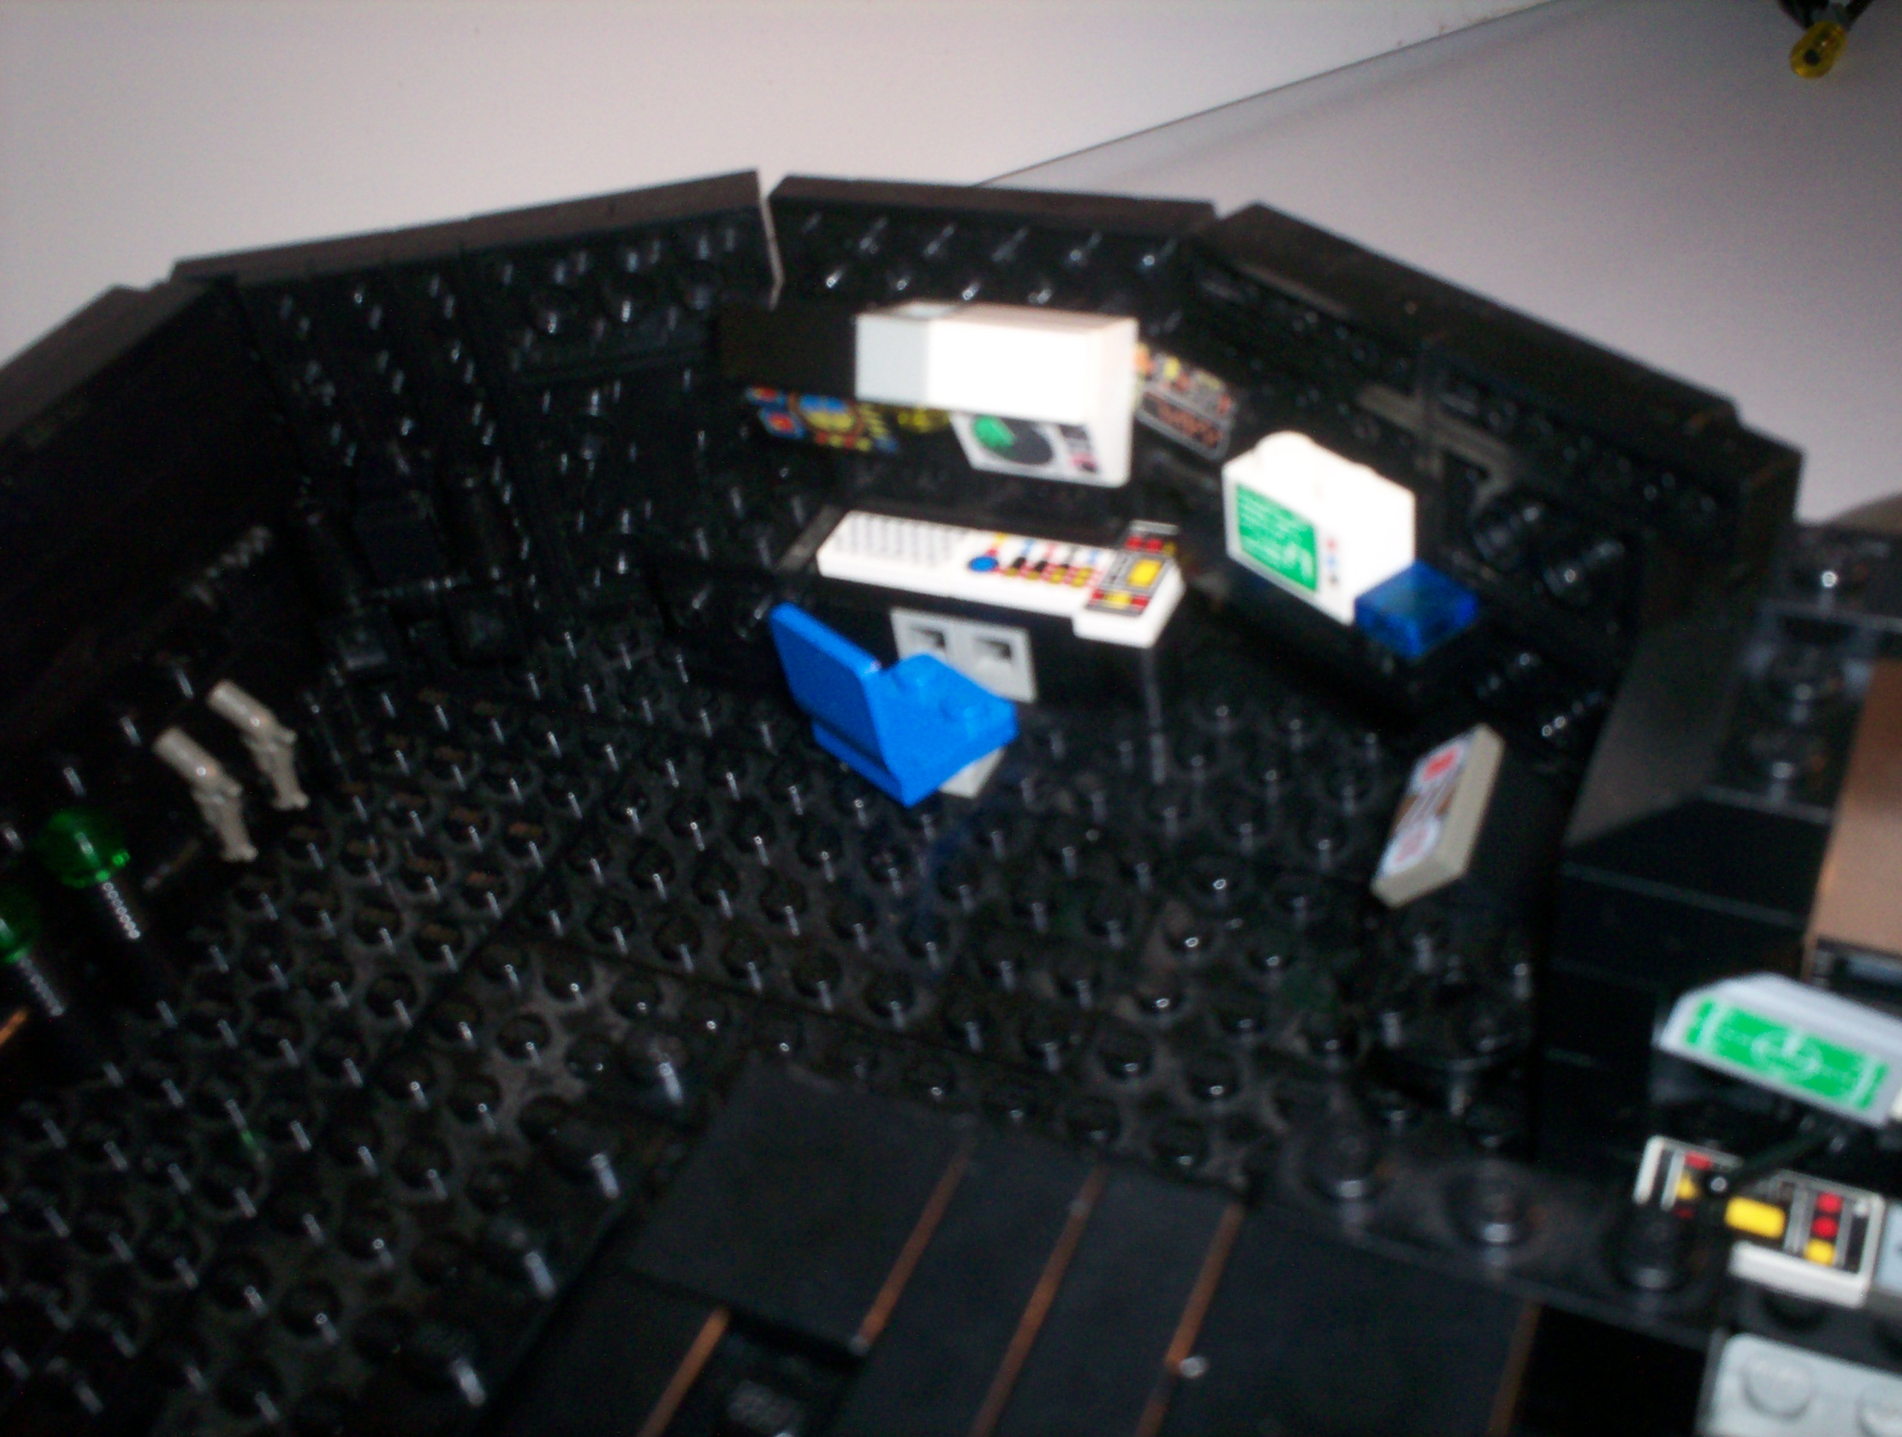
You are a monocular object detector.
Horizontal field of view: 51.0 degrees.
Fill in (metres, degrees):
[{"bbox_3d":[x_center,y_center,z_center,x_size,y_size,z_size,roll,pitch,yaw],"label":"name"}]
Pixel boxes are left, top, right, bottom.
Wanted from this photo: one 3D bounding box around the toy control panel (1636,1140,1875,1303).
[{"bbox_3d":[0.060,0.038,0.150,0.016,0.003,0.008,11,43,23],"label":"toy control panel"}]

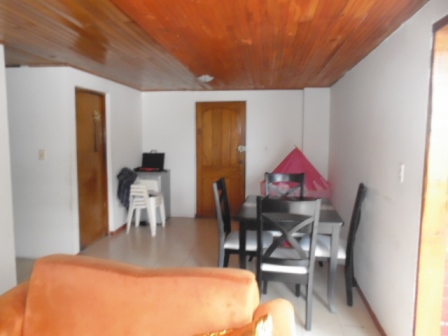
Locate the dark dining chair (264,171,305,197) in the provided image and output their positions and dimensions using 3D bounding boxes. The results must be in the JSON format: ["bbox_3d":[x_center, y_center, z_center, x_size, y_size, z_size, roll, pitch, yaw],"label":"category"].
[{"bbox_3d":[0.668,0.586,3.685,0.444,1.000,0.566,1,5,9],"label":"dark dining chair"}]

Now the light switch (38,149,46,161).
[{"bbox_3d":[-2.064,-0.146,3.822,0.079,0.121,0.014,1,5,9],"label":"light switch"}]

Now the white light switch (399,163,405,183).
[{"bbox_3d":[1.132,0.032,2.148,0.014,0.119,0.076,1,5,9],"label":"white light switch"}]

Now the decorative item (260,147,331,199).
[{"bbox_3d":[1.026,0.342,5.003,0.960,1.252,0.960,1,5,9],"label":"decorative item"}]

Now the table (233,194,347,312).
[{"bbox_3d":[0.602,0.753,3.238,0.869,0.747,1.040,1,5,10],"label":"table"}]

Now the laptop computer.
[{"bbox_3d":[-1.209,-0.104,5.695,0.389,0.273,0.283,1,5,1],"label":"laptop computer"}]

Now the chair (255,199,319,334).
[{"bbox_3d":[0.491,0.676,2.684,0.444,1.000,0.586,1,5,8],"label":"chair"}]

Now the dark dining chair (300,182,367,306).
[{"bbox_3d":[0.943,0.648,3.033,0.576,1.000,0.444,2,5,18],"label":"dark dining chair"}]

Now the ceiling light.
[{"bbox_3d":[-0.241,-1.169,4.445,0.232,0.071,0.232,1,5,9],"label":"ceiling light"}]

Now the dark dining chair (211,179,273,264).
[{"bbox_3d":[0.212,0.623,3.245,0.576,1.000,0.444,2,5,13],"label":"dark dining chair"}]

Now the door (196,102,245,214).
[{"bbox_3d":[-0.043,-0.125,5.802,0.869,2.020,0.071,1,5,9],"label":"door"}]

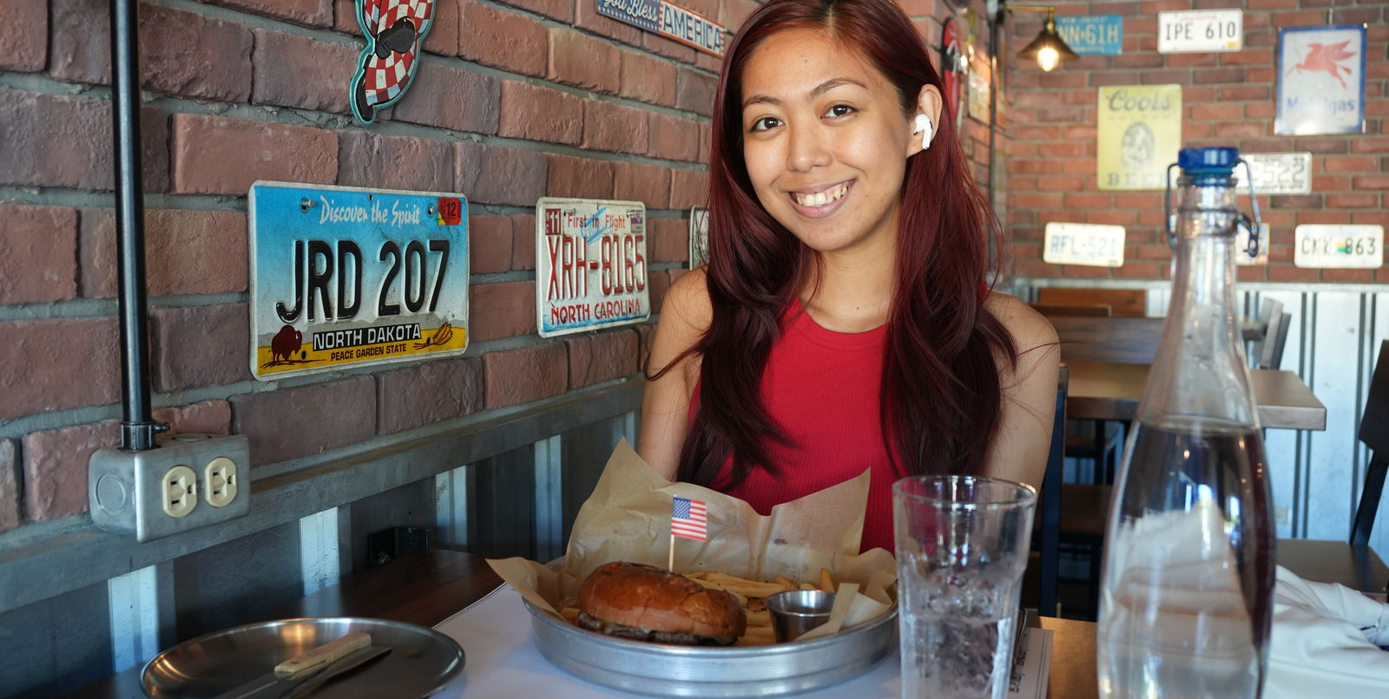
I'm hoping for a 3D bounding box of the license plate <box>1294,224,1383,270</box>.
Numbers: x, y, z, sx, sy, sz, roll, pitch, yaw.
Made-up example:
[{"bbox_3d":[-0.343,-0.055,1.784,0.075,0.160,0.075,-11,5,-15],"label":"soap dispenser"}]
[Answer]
[{"bbox_3d":[2.446,-0.390,4.680,0.305,0.152,0.012,2,6,19],"label":"license plate"}]

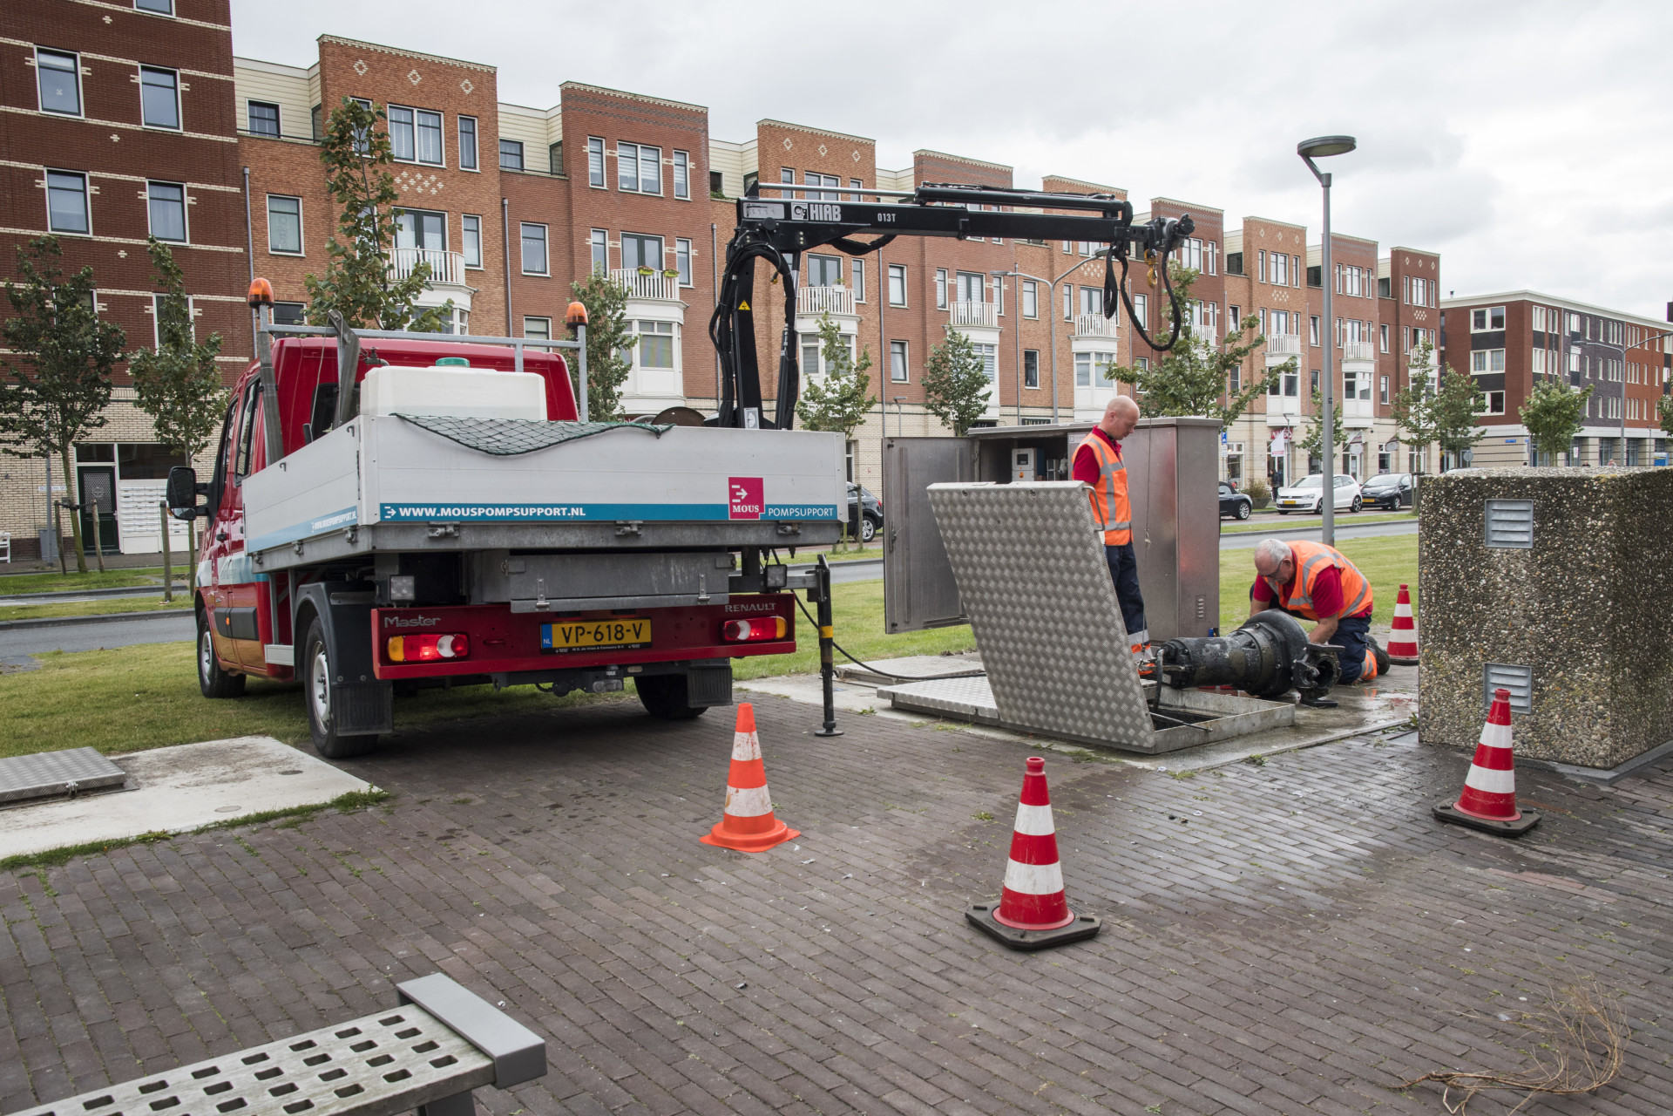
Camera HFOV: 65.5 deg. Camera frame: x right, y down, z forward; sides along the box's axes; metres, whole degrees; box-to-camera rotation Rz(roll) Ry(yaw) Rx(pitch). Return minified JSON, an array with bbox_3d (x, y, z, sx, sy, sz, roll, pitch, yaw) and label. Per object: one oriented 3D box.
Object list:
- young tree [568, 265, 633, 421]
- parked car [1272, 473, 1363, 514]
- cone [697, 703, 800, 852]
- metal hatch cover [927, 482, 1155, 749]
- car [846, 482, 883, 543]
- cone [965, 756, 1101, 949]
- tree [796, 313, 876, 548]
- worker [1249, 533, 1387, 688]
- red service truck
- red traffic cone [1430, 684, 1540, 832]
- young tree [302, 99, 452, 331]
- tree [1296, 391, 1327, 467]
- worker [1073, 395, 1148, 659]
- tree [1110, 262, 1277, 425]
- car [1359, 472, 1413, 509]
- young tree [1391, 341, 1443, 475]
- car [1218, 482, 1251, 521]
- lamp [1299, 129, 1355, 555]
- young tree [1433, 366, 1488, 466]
[{"bbox_3d":[-6.065,-3.966,34.206,2.200,7.457,2.200,-4,4,-39],"label":"young tree"},{"bbox_3d":[18.584,-2.462,50.000,3.970,1.460,1.680,-4,4,-39],"label":"parked car"},{"bbox_3d":[-0.318,0.790,4.780,0.285,0.490,0.285,1,4,34],"label":"cone"},{"bbox_3d":[0.998,0.260,6.299,0.942,1.326,0.060,3,28,47],"label":"metal hatch cover"},{"bbox_3d":[-0.710,-1.175,33.775,4.400,1.580,1.830,-4,4,-39],"label":"car"},{"bbox_3d":[0.591,0.852,3.915,0.345,0.495,0.345,-3,4,-28],"label":"cone"},{"bbox_3d":[0.078,-3.009,31.000,1.900,5.650,1.950,-2,3,0],"label":"tree"},{"bbox_3d":[2.906,0.304,7.850,0.850,0.870,0.650,-5,5,-42],"label":"worker"},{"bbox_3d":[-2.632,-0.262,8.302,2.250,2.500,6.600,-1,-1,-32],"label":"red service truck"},{"bbox_3d":[2.549,0.771,5.050,0.360,0.500,0.360,7,3,15],"label":"red traffic cone"},{"bbox_3d":[-4.985,-2.089,14.200,1.900,5.850,1.900,-4,4,-39],"label":"young tree"},{"bbox_3d":[20.968,-4.750,56.145,2.300,5.254,2.300,-4,4,-39],"label":"tree"},{"bbox_3d":[1.772,-0.158,8.300,0.420,1.740,0.540,1,4,33],"label":"worker"},{"bbox_3d":[6.456,-2.667,23.500,2.900,5.300,3.100,-4,4,-39],"label":"tree"},{"bbox_3d":[22.964,-2.704,53.600,3.950,1.480,1.720,-4,4,-39],"label":"car"},{"bbox_3d":[20.986,-4.785,47.000,1.900,6.200,1.900,-4,4,-39],"label":"young tree"},{"bbox_3d":[12.466,-1.898,44.602,4.090,1.290,1.780,-4,4,-39],"label":"car"},{"bbox_3d":[4.652,-1.759,12.300,0.570,4.470,0.560,-1,3,12],"label":"lamp"},{"bbox_3d":[33.984,-7.043,71.000,3.000,7.100,3.000,-4,4,-39],"label":"young tree"}]

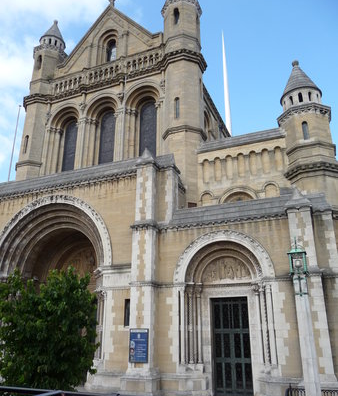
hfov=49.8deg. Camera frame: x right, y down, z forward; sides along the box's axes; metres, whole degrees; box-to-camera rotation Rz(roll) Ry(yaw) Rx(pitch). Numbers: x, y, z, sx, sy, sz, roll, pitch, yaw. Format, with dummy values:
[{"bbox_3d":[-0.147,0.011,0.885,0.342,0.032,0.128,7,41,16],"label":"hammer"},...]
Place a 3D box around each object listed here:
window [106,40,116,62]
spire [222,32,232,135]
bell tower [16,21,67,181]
[{"bbox_3d":[-5.563,-14.265,35.196,1.080,2.800,0.500,-8,-21,22],"label":"window"},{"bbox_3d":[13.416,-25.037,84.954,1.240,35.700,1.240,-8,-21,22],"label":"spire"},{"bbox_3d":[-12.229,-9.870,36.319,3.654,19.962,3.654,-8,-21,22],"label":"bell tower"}]

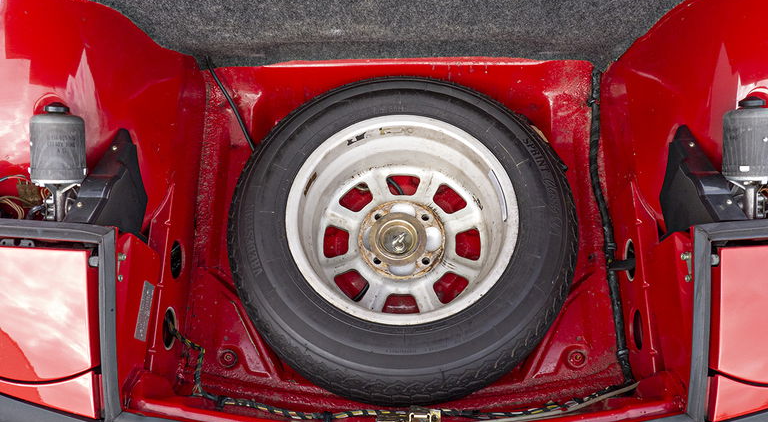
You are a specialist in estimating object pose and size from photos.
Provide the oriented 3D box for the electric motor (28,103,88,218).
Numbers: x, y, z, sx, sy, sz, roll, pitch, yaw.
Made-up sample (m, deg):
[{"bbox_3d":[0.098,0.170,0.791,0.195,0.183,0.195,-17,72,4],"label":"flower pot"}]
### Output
[{"bbox_3d":[-0.523,-0.068,1.000,0.084,0.086,0.208,-1,93,-28],"label":"electric motor"}]

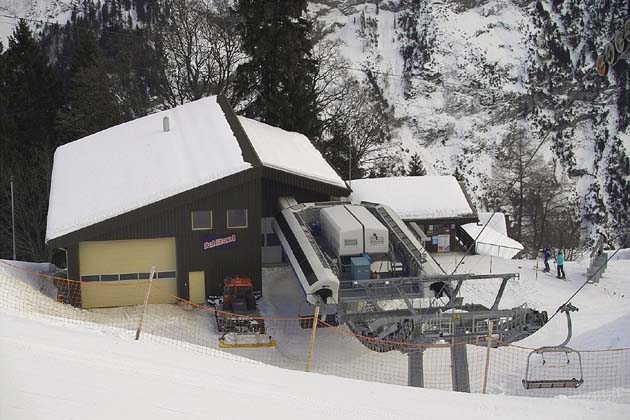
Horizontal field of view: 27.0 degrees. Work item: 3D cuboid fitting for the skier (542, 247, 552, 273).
[{"bbox_3d":[14.851,3.117,83.610,0.600,1.740,0.550,5,15,18],"label":"skier"}]

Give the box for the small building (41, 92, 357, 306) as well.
[{"bbox_3d":[-8.496,-1.410,87.432,17.830,8.670,23.640,-2,15,-9],"label":"small building"}]

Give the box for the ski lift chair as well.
[{"bbox_3d":[8.887,5.038,48.800,2.250,3.150,1.000,-3,15,-11],"label":"ski lift chair"}]

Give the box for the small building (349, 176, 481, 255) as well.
[{"bbox_3d":[5.438,0.067,89.649,8.960,4.530,9.060,-2,15,-9],"label":"small building"}]

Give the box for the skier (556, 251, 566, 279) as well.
[{"bbox_3d":[15.520,3.416,82.408,0.600,1.760,0.550,5,15,18],"label":"skier"}]

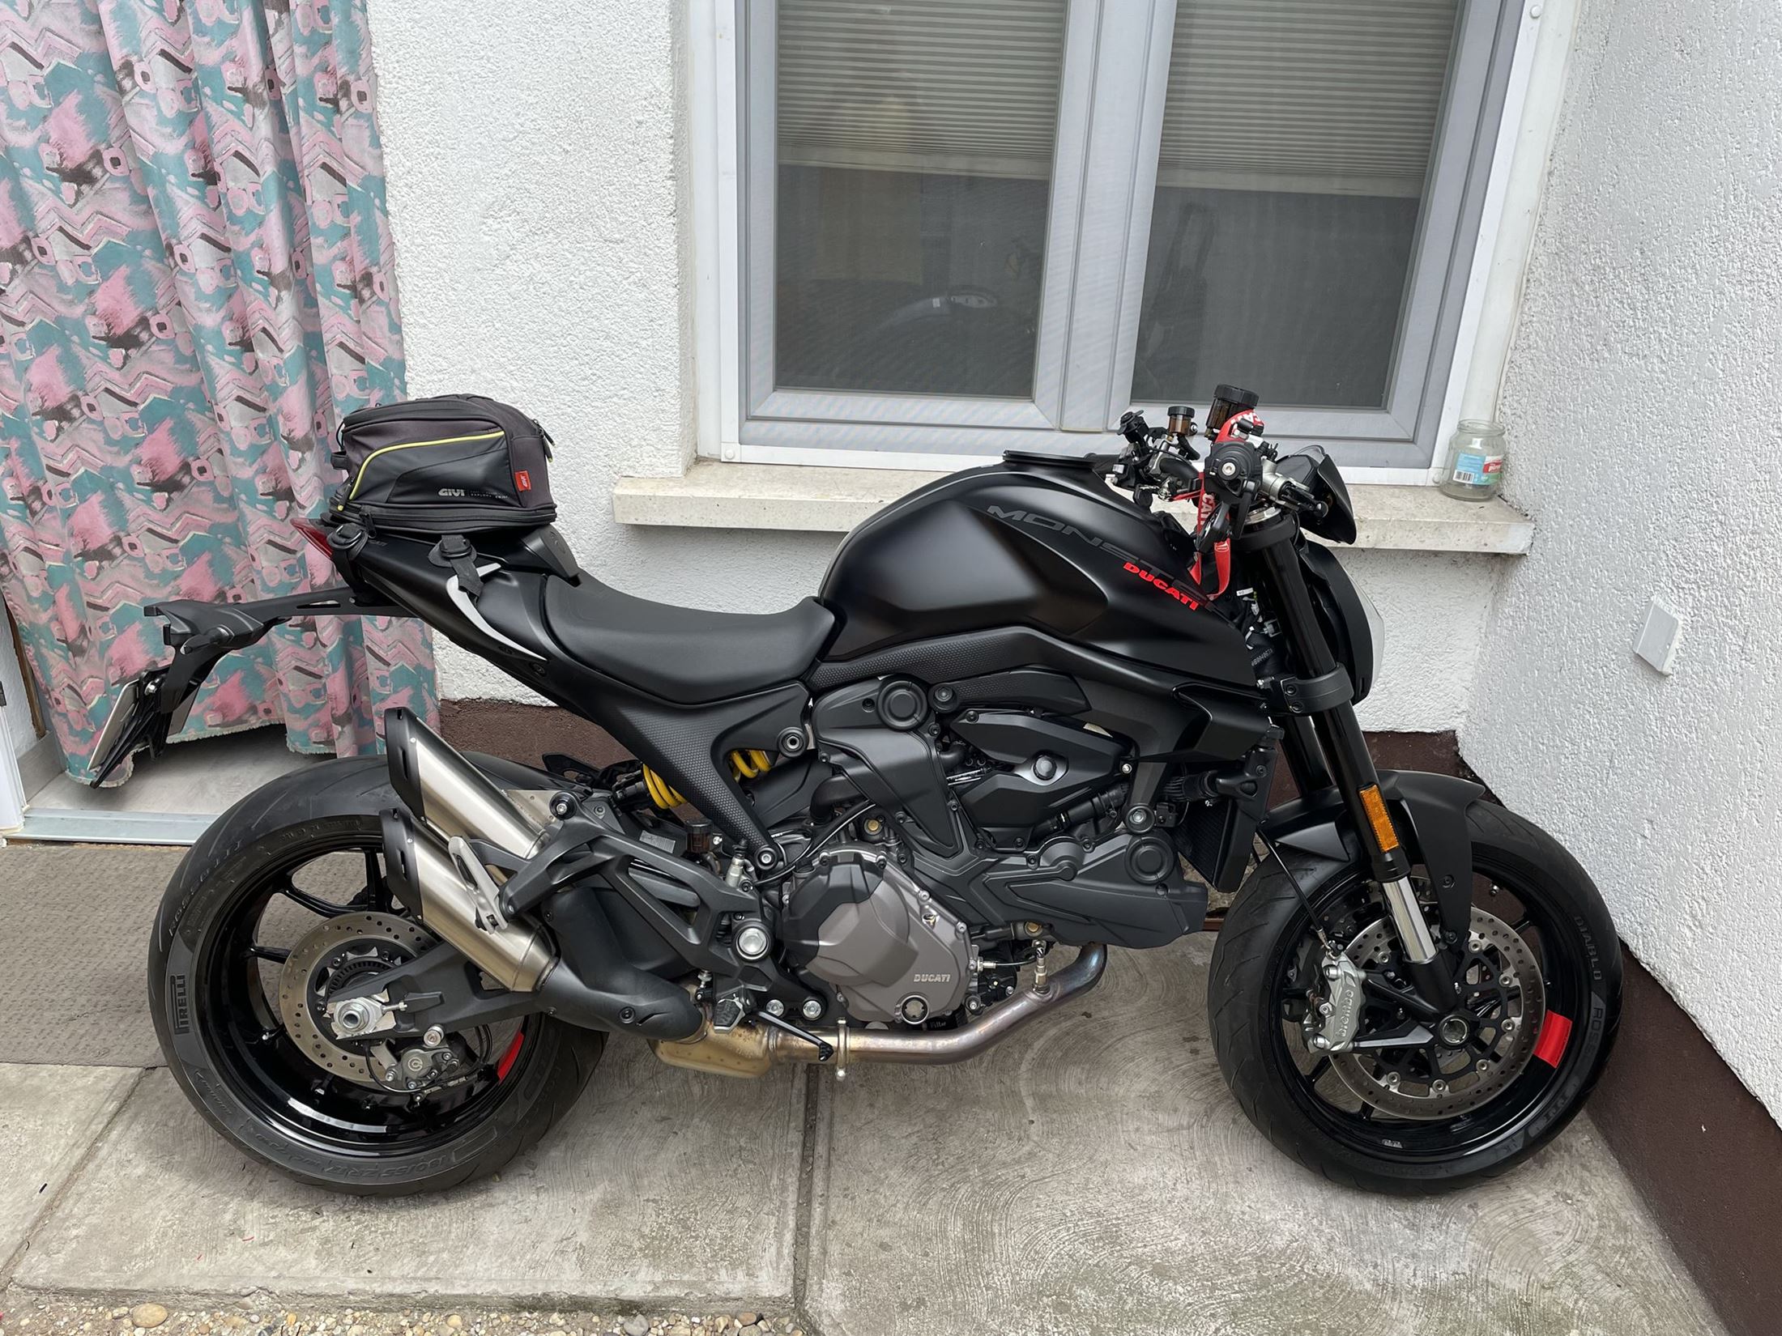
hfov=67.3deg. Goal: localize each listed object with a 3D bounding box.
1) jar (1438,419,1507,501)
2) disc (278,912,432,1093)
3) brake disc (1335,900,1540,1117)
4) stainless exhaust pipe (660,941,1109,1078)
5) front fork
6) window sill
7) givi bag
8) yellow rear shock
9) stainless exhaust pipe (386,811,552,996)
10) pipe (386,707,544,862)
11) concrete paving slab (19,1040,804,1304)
[{"bbox_3d":[1.101,-0.392,2.528,0.100,0.136,0.100,2,24,-1],"label":"jar"},{"bbox_3d":[-0.692,0.443,1.796,0.245,0.245,0.018,0,10,-5],"label":"disc"},{"bbox_3d":[0.780,0.493,1.926,0.320,0.320,0.022,2,5,-1],"label":"brake disc"},{"bbox_3d":[-0.011,0.479,1.879,0.640,0.195,0.150,1,10,-4],"label":"stainless exhaust pipe"},{"bbox_3d":[0.640,0.125,1.923,0.100,0.760,0.270,-23,11,0],"label":"front fork"},{"bbox_3d":[0.329,-0.300,2.489,1.645,0.056,0.215,2,24,-1],"label":"window sill"},{"bbox_3d":[-0.575,-0.273,1.764,0.265,0.180,0.215,1,10,-4],"label":"givi bag"},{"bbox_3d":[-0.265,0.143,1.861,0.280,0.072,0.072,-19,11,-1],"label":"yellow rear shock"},{"bbox_3d":[-0.543,0.298,1.694,0.290,0.100,0.095,40,5,-10],"label":"stainless exhaust pipe"},{"bbox_3d":[-0.531,0.169,1.674,0.285,0.105,0.095,40,5,-10],"label":"pipe"},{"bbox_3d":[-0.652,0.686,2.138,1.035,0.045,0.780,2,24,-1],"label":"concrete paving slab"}]

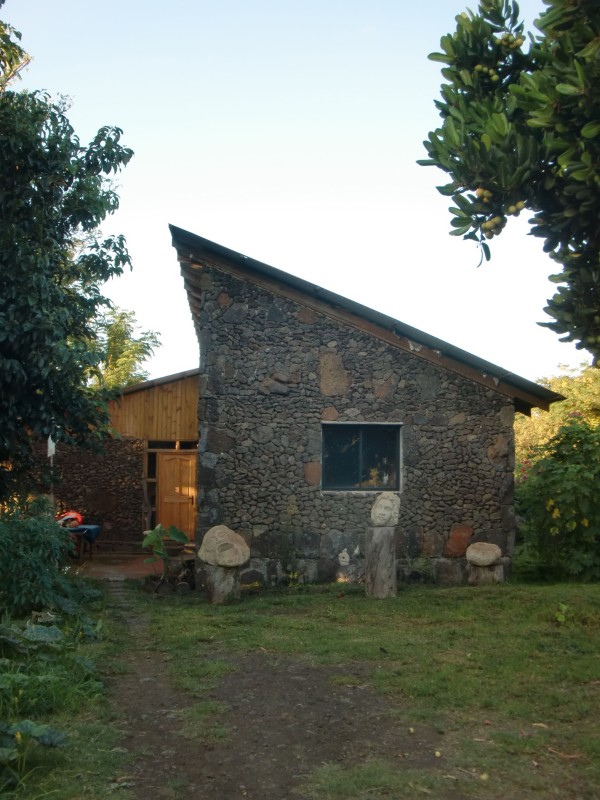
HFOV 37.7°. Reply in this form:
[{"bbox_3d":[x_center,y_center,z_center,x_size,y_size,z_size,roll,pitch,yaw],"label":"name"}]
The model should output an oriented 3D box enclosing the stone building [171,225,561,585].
[{"bbox_3d":[0.868,0.558,19.221,6.878,6.302,8.200,1,-6,-4],"label":"stone building"}]

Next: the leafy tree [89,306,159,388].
[{"bbox_3d":[-5.482,0.804,26.603,2.800,7.277,2.800,1,-6,-4],"label":"leafy tree"}]

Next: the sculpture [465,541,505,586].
[{"bbox_3d":[3.158,2.766,14.950,0.590,0.689,0.520,1,-6,-4],"label":"sculpture"}]

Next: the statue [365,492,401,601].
[{"bbox_3d":[1.290,2.303,13.900,0.540,1.603,0.500,-2,-7,18],"label":"statue"}]

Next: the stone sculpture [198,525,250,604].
[{"bbox_3d":[-1.168,2.529,13.500,0.760,1.144,0.580,1,-6,-4],"label":"stone sculpture"}]

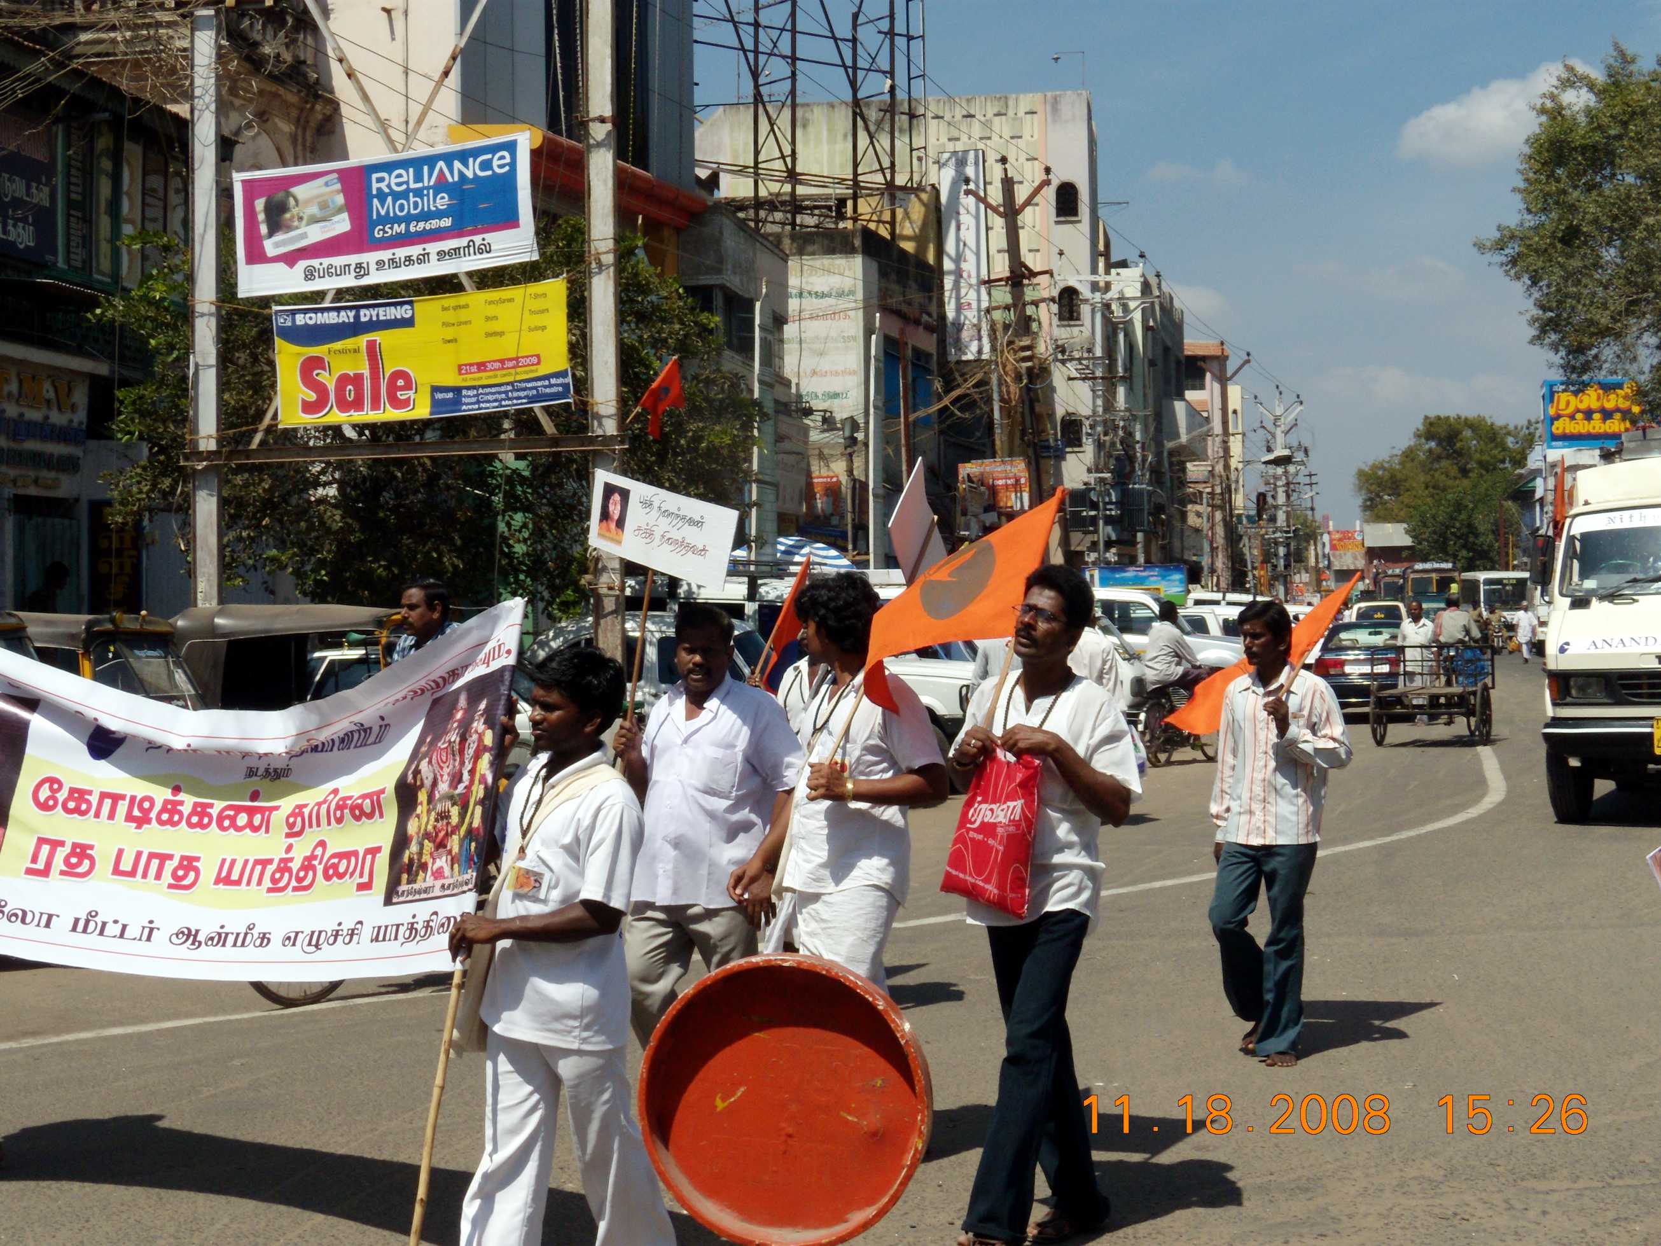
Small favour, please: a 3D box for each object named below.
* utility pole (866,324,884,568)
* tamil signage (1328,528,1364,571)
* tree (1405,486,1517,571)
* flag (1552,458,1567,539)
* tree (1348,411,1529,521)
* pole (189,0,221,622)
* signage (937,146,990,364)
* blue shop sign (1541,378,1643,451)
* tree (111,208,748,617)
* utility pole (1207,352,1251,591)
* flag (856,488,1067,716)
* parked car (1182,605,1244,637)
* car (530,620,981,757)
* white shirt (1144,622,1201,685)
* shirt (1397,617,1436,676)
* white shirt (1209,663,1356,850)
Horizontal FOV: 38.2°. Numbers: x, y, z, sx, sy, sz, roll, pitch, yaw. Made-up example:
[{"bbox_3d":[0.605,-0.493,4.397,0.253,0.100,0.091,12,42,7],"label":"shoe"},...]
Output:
[{"bbox_3d":[0.600,-1.220,31.020,0.200,5.289,0.200,0,0,16],"label":"utility pole"},{"bbox_3d":[26.229,-3.728,122.000,1.850,2.100,0.200,0,0,12],"label":"tamil signage"},{"bbox_3d":[31.511,-3.185,120.000,5.700,7.320,5.500,0,0,14],"label":"tree"},{"bbox_3d":[5.770,-0.987,19.000,0.150,0.630,0.200,0,0,18],"label":"flag"},{"bbox_3d":[38.334,-6.449,150.000,11.500,13.310,10.500,0,0,14],"label":"tree"},{"bbox_3d":[-5.052,-1.720,19.524,0.210,6.549,0.210,0,0,16],"label":"pole"},{"bbox_3d":[2.384,-6.593,43.000,0.880,3.800,0.220,0,0,14],"label":"signage"},{"bbox_3d":[23.852,-6.511,75.000,3.200,2.250,0.300,0,0,14],"label":"blue shop sign"},{"bbox_3d":[-3.745,-1.147,22.520,6.243,5.337,5.300,0,0,0],"label":"tree"},{"bbox_3d":[9.480,-2.681,57.029,1.100,7.680,0.350,0,0,16],"label":"utility pole"},{"bbox_3d":[0.340,-0.061,6.100,0.520,0.570,0.220,0,0,9],"label":"flag"},{"bbox_3d":[6.606,0.509,42.007,4.200,1.570,1.650,0,0,16],"label":"parked car"},{"bbox_3d":[-0.946,0.695,22.000,4.200,1.520,1.680,0,0,18],"label":"car"},{"bbox_3d":[3.478,0.311,24.500,0.470,0.650,0.530,0,1,42],"label":"white shirt"},{"bbox_3d":[7.814,0.320,32.000,0.500,0.780,0.300,0,0,16],"label":"shirt"},{"bbox_3d":[1.580,0.471,8.420,0.500,0.640,0.320,0,0,25],"label":"white shirt"}]

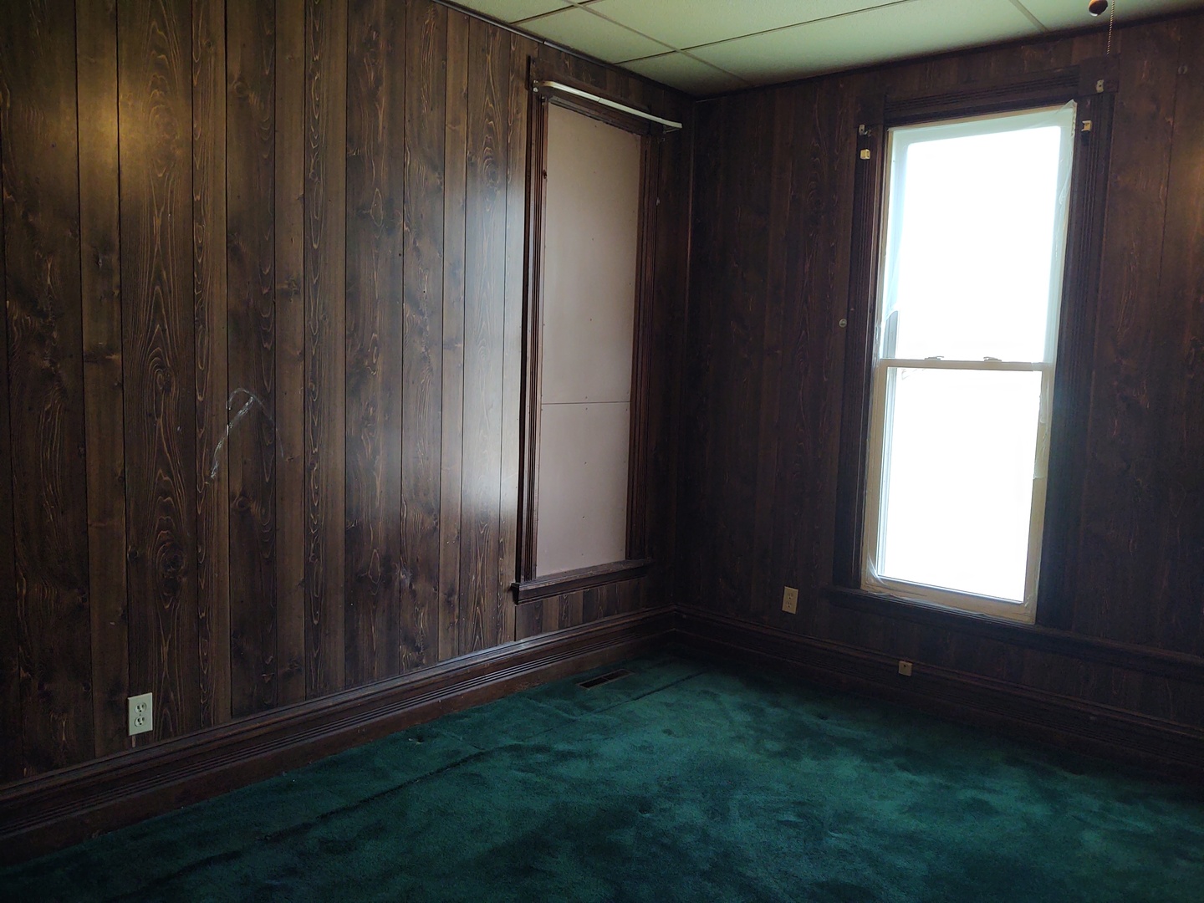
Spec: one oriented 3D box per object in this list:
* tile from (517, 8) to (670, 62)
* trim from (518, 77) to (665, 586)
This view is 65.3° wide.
[{"bbox_3d":[-0.020,-1.633,3.692,0.329,0.018,0.597,7,7,41],"label":"tile"},{"bbox_3d":[-0.033,-0.475,4.075,0.080,2.164,0.878,7,7,41],"label":"trim"}]

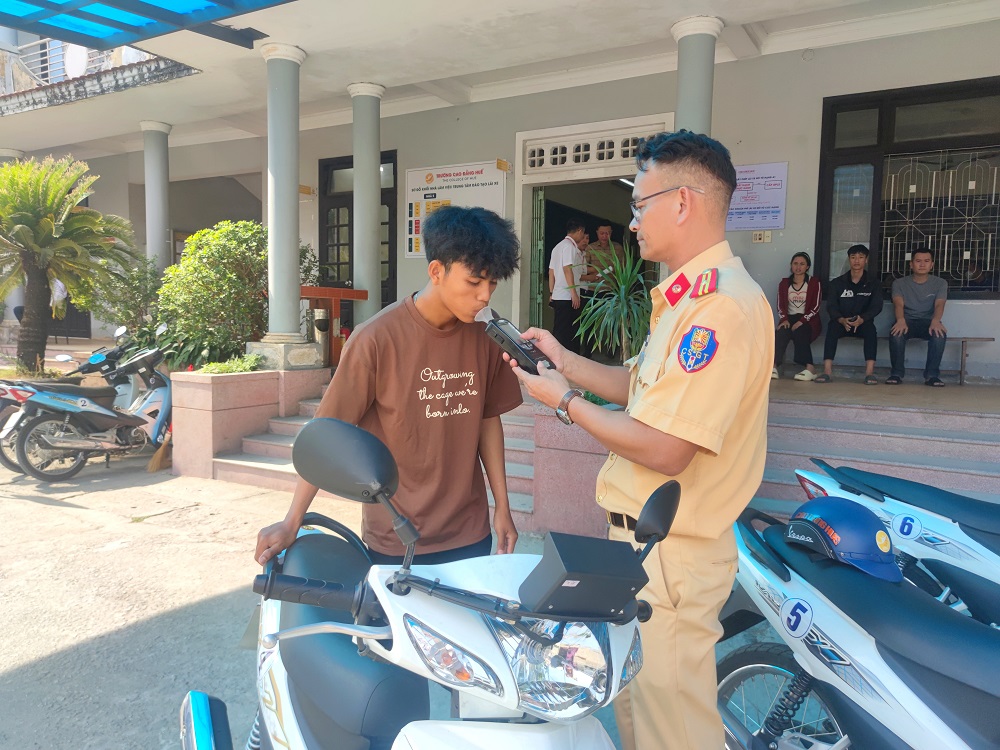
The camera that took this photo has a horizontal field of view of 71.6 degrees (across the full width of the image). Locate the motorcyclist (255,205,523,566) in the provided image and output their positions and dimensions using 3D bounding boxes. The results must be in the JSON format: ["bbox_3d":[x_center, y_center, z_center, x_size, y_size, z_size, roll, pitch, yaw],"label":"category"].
[{"bbox_3d":[-0.301,0.426,1.840,0.640,1.690,0.470,-1,5,-25],"label":"motorcyclist"}]

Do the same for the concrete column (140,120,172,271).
[{"bbox_3d":[-4.775,-1.893,9.681,0.460,3.120,0.460,4,5,29],"label":"concrete column"}]

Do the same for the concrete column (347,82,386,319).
[{"bbox_3d":[-1.525,-1.690,7.906,0.460,3.120,0.460,1,5,0],"label":"concrete column"}]

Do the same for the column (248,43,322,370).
[{"bbox_3d":[-2.136,-1.613,6.836,0.530,3.120,0.520,4,5,29],"label":"column"}]

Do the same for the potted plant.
[{"bbox_3d":[0.998,-0.506,5.650,0.780,1.200,0.780,4,5,29],"label":"potted plant"}]

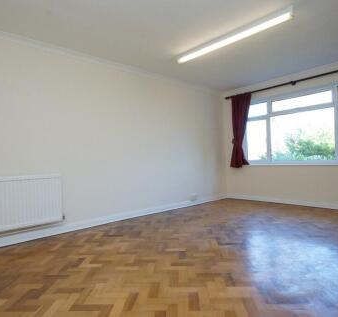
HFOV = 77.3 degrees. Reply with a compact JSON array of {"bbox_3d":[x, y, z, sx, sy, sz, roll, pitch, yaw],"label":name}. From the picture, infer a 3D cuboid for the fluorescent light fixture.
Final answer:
[{"bbox_3d":[0.741,-1.526,2.747,1.518,0.105,0.085,-2,-1,43],"label":"fluorescent light fixture"}]

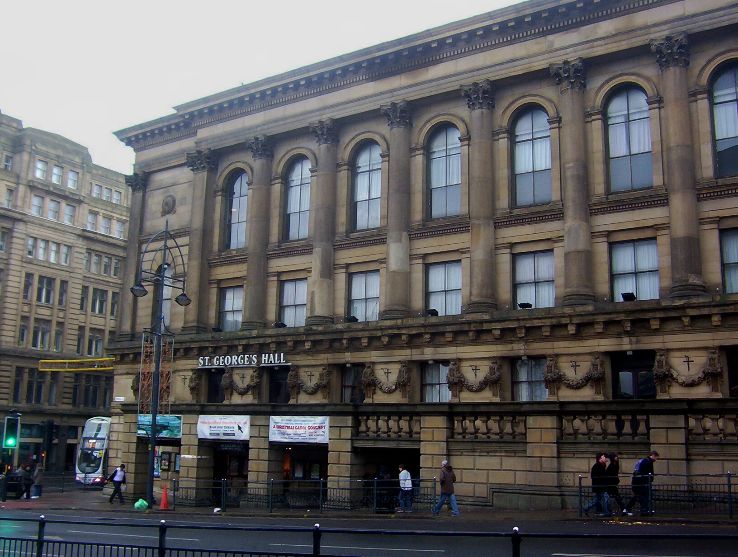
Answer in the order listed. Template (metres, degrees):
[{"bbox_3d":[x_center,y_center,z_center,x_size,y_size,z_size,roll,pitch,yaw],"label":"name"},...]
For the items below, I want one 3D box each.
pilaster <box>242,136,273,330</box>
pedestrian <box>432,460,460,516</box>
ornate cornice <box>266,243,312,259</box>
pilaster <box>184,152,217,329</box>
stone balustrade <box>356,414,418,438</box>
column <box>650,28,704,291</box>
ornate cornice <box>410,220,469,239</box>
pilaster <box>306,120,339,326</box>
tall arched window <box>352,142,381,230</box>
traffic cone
[{"bbox_3d":[-5.477,-2.211,38.106,1.200,9.500,1.200,1,-12,0],"label":"pilaster"},{"bbox_3d":[2.378,6.358,23.375,0.680,1.660,0.500,-6,-14,31],"label":"pedestrian"},{"bbox_3d":[-3.597,-1.282,36.811,2.950,0.480,0.400,-6,-14,31],"label":"ornate cornice"},{"bbox_3d":[-9.067,-1.899,40.907,1.200,10.000,1.120,-6,-14,31],"label":"pilaster"},{"bbox_3d":[0.821,5.516,28.670,2.900,0.920,0.350,-6,-14,31],"label":"stone balustrade"},{"bbox_3d":[11.030,-4.106,27.596,1.220,9.700,1.000,-6,-14,32],"label":"column"},{"bbox_3d":[3.235,-2.061,33.755,3.100,0.470,0.380,-6,-14,31],"label":"ornate cornice"},{"bbox_3d":[-2.176,-2.656,35.868,1.220,9.700,1.000,-6,-14,32],"label":"pilaster"},{"bbox_3d":[-0.093,-4.302,35.775,1.650,4.100,0.300,-6,-14,31],"label":"tall arched window"},{"bbox_3d":[-8.001,8.568,30.099,0.400,0.960,0.400,-6,-14,31],"label":"traffic cone"}]

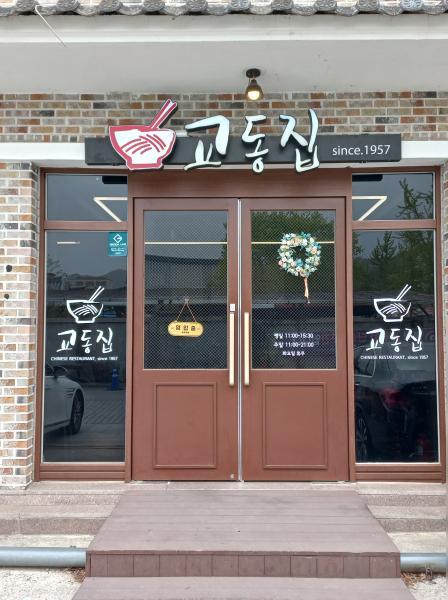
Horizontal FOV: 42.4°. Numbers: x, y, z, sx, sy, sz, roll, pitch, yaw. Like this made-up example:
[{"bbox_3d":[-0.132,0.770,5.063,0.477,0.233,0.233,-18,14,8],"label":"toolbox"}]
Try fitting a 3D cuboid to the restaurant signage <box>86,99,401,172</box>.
[{"bbox_3d":[0.139,-1.213,4.340,2.325,0.550,0.180,0,-3,1],"label":"restaurant signage"}]

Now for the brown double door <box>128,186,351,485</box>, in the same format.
[{"bbox_3d":[0.130,0.281,4.600,1.738,2.302,0.100,0,-3,1],"label":"brown double door"}]

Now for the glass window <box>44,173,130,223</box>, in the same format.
[{"bbox_3d":[-1.117,-0.833,4.726,0.674,0.385,0.060,0,-3,1],"label":"glass window"}]

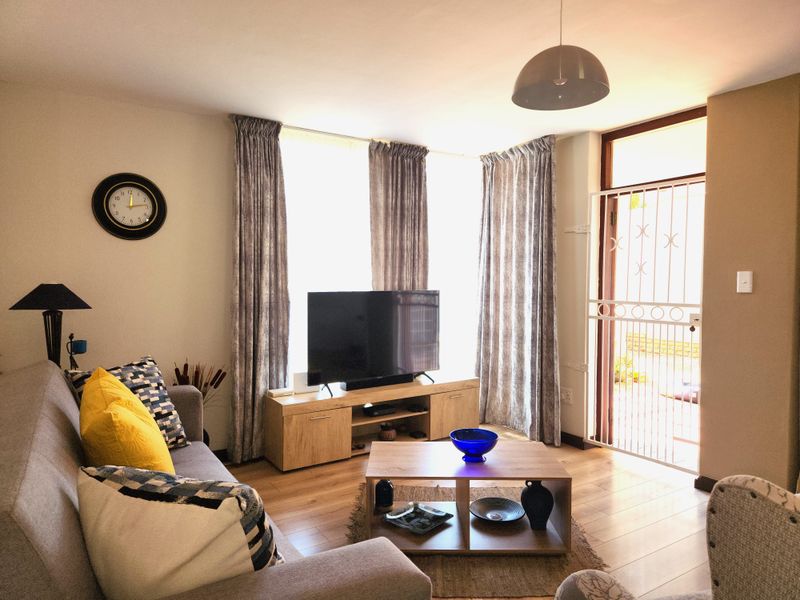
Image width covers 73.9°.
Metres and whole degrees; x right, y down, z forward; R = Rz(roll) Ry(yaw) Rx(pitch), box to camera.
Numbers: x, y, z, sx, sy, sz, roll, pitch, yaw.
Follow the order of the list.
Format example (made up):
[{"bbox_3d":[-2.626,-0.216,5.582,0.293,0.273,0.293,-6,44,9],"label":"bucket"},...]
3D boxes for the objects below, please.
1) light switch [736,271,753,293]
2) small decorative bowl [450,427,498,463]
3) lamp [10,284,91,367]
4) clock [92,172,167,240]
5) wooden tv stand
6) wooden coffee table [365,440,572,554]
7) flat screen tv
[{"bbox_3d":[2.049,-0.106,3.161,0.012,0.122,0.080,-2,3,-33],"label":"light switch"},{"bbox_3d":[0.390,0.777,2.798,0.250,0.125,0.250,0,2,0],"label":"small decorative bowl"},{"bbox_3d":[-1.982,0.191,3.040,0.380,0.560,0.380,-1,3,-29],"label":"lamp"},{"bbox_3d":[-1.751,-0.609,3.447,0.430,0.430,0.050,-2,3,-33],"label":"clock"},{"bbox_3d":[-0.167,0.931,4.276,1.733,0.469,0.402,-2,3,-31],"label":"wooden tv stand"},{"bbox_3d":[0.334,1.034,2.825,0.985,0.388,0.541,0,2,0],"label":"wooden coffee table"},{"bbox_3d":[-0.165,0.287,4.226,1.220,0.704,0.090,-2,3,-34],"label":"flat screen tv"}]

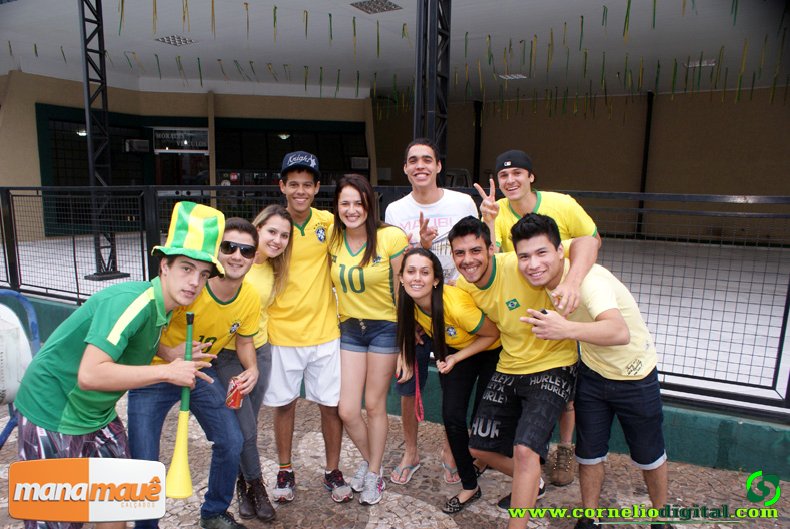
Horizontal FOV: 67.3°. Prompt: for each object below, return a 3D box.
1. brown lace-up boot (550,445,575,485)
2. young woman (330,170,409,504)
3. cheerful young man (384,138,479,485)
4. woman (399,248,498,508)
[{"bbox_3d":[0.934,1.082,3.303,0.115,0.160,0.295,3,9,17],"label":"brown lace-up boot"},{"bbox_3d":[-0.144,0.372,3.002,0.470,1.635,0.360,3,9,14],"label":"young woman"},{"bbox_3d":[0.187,0.255,3.156,0.560,1.825,0.420,2,9,7],"label":"cheerful young man"},{"bbox_3d":[0.274,0.550,2.989,0.480,1.295,0.600,6,10,30],"label":"woman"}]

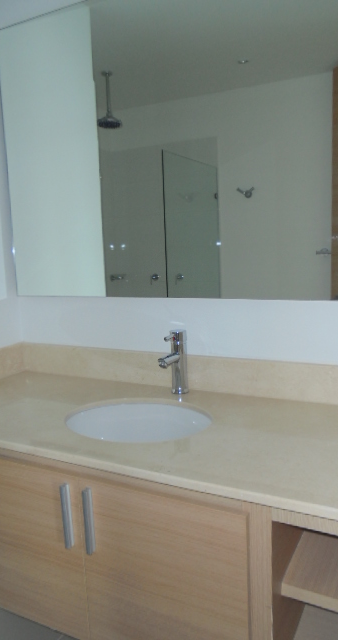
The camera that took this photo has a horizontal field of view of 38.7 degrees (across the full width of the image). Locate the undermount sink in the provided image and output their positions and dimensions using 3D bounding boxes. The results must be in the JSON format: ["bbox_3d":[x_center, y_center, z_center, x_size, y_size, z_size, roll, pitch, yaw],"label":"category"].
[{"bbox_3d":[-0.073,0.329,1.226,0.405,0.160,0.335,2,9,26],"label":"undermount sink"}]

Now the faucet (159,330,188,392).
[{"bbox_3d":[0.011,0.129,1.371,0.053,0.184,0.142,2,9,26],"label":"faucet"}]

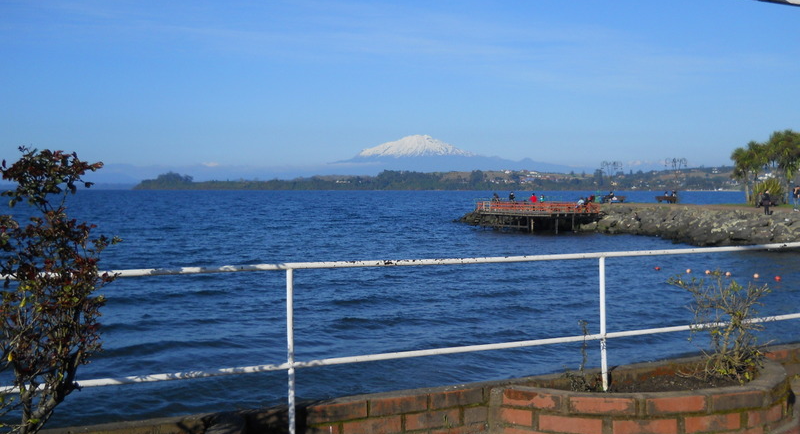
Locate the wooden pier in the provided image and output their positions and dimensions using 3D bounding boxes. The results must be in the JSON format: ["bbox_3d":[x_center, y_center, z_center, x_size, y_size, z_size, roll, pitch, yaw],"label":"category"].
[{"bbox_3d":[11.300,0.017,71.036,6.300,2.400,9.200,-1,2,-34],"label":"wooden pier"}]

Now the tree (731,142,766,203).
[{"bbox_3d":[33.800,-4.209,82.909,3.400,6.000,3.400,1,2,17],"label":"tree"}]

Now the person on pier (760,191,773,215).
[{"bbox_3d":[24.450,-0.943,56.998,0.500,1.670,0.360,0,2,-6],"label":"person on pier"}]

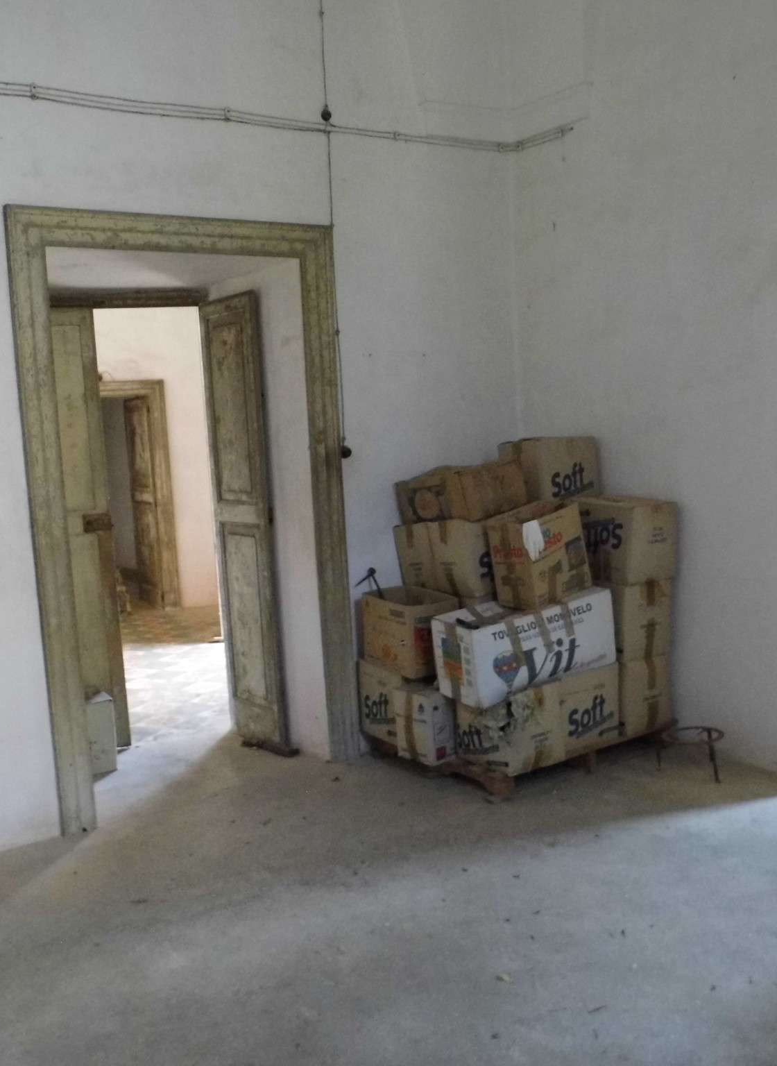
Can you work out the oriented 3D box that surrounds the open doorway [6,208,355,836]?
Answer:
[{"bbox_3d":[-0.867,-0.087,4.618,1.462,2.576,0.200,-7,7,-33],"label":"open doorway"}]

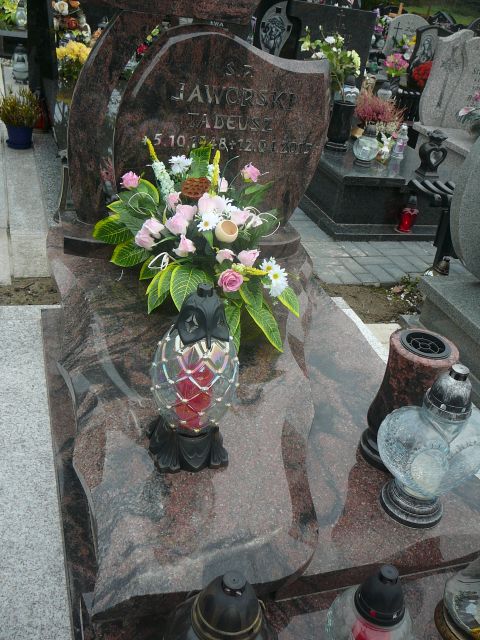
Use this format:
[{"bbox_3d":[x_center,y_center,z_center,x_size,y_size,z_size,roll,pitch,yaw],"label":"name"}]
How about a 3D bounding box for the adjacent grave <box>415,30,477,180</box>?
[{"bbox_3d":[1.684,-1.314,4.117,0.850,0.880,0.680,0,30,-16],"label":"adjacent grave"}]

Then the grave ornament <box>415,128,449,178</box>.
[{"bbox_3d":[1.137,-0.987,3.819,0.135,0.250,0.110,0,30,-16],"label":"grave ornament"}]

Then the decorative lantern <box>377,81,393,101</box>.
[{"bbox_3d":[1.284,-2.026,5.750,0.135,0.210,0.115,1,29,-14],"label":"decorative lantern"}]

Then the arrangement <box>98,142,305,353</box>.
[{"bbox_3d":[-0.094,-0.241,1.808,0.570,0.430,0.460,2,29,-12],"label":"arrangement"}]

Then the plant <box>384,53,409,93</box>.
[{"bbox_3d":[1.548,-2.443,6.400,0.240,0.380,0.220,-2,30,-19],"label":"plant"}]

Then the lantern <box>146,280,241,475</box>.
[{"bbox_3d":[-0.080,0.109,1.232,0.165,0.380,0.155,2,29,-12],"label":"lantern"}]

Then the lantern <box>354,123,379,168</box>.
[{"bbox_3d":[0.751,-1.048,3.854,0.150,0.225,0.145,1,29,-14],"label":"lantern"}]

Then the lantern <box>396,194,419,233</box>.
[{"bbox_3d":[0.984,-0.622,3.756,0.092,0.205,0.092,-2,30,-19],"label":"lantern"}]

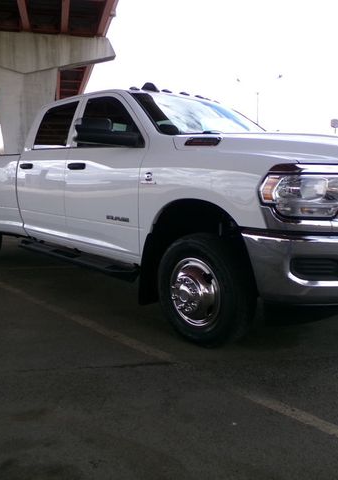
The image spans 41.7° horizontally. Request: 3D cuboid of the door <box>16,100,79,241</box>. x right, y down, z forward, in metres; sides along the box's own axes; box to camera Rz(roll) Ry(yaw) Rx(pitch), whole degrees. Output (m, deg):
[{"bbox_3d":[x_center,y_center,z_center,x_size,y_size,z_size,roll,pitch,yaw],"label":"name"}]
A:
[{"bbox_3d":[-1.289,-0.709,4.668,0.230,1.445,1.080,-6,10,-43],"label":"door"}]

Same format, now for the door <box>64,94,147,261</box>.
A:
[{"bbox_3d":[-0.550,-0.569,3.892,0.230,1.440,1.120,-6,10,-43],"label":"door"}]

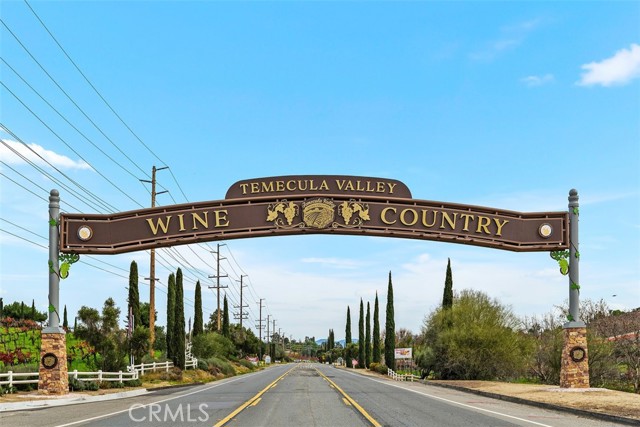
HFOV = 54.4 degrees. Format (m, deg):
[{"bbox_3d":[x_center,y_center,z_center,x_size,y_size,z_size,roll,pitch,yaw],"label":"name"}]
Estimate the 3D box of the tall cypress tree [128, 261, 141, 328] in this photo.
[{"bbox_3d":[-13.414,7.231,45.000,1.000,7.665,1.000,0,-4,-1],"label":"tall cypress tree"}]

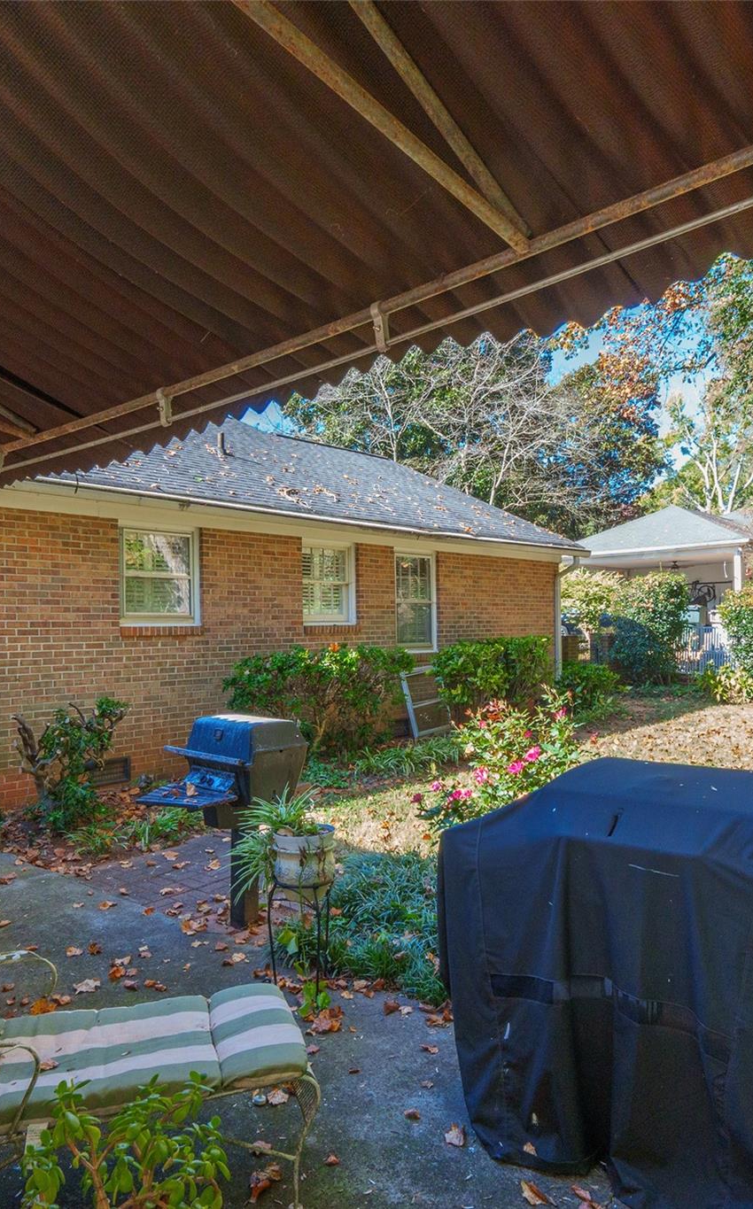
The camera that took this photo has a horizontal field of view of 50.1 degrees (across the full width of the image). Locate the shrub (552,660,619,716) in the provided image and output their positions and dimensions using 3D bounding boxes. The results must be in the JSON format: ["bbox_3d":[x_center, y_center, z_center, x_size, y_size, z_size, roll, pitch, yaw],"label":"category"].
[{"bbox_3d":[3.603,1.434,13.800,1.100,0.851,1.100,-1,-1,41],"label":"shrub"}]

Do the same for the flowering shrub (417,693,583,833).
[{"bbox_3d":[0.716,1.130,4.600,0.950,1.168,0.950,0,-1,9],"label":"flowering shrub"}]

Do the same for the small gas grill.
[{"bbox_3d":[-0.819,1.179,4.342,0.550,1.150,0.740,-1,-1,41],"label":"small gas grill"}]

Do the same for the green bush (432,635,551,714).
[{"bbox_3d":[1.900,1.171,12.108,1.100,1.360,2.300,-1,-1,41],"label":"green bush"}]

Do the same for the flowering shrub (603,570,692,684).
[{"bbox_3d":[6.397,0.568,19.000,2.000,2.740,1.900,0,-1,19],"label":"flowering shrub"}]

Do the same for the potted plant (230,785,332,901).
[{"bbox_3d":[-0.417,1.082,3.620,0.460,0.535,0.440,0,-1,-7],"label":"potted plant"}]

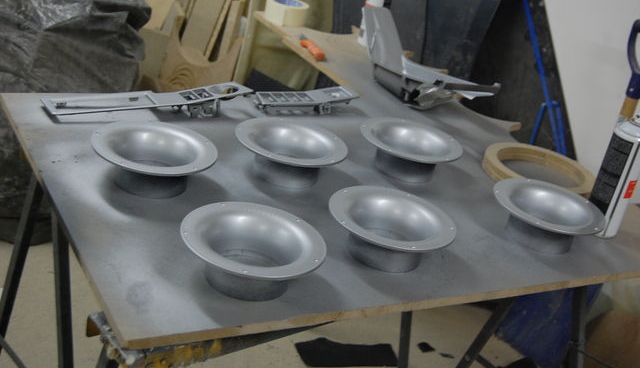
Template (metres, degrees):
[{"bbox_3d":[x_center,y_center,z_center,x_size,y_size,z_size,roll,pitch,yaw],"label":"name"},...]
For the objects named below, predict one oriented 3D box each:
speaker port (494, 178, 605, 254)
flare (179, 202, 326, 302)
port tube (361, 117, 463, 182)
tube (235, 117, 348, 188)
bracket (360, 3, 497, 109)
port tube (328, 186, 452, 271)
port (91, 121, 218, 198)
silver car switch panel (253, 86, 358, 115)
[{"bbox_3d":[0.366,0.060,1.395,0.186,0.061,0.186,20,26,15],"label":"speaker port"},{"bbox_3d":[-0.089,0.094,1.092,0.186,0.061,0.186,12,25,-4],"label":"flare"},{"bbox_3d":[0.157,-0.054,1.529,0.186,0.061,0.186,16,25,5],"label":"port tube"},{"bbox_3d":[-0.052,-0.046,1.407,0.186,0.061,0.186,12,25,-2],"label":"tube"},{"bbox_3d":[0.260,-0.294,1.962,0.255,0.168,0.275,-4,30,-34],"label":"bracket"},{"bbox_3d":[0.098,0.072,1.233,0.186,0.061,0.186,16,25,5],"label":"port tube"},{"bbox_3d":[-0.250,-0.031,1.276,0.186,0.061,0.186,8,25,-11],"label":"port"},{"bbox_3d":[-0.032,-0.167,1.704,0.240,0.035,0.066,-4,30,-34],"label":"silver car switch panel"}]

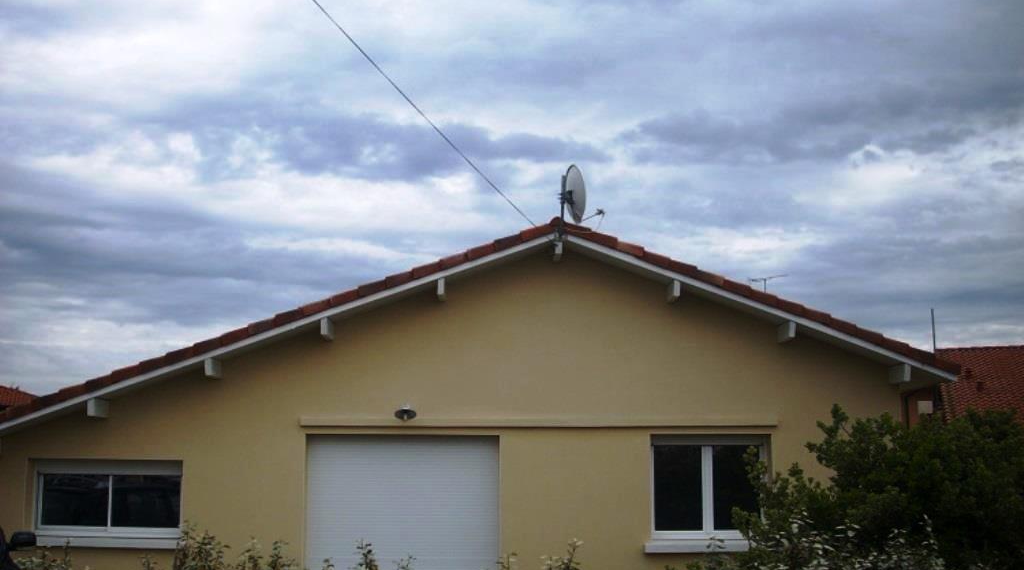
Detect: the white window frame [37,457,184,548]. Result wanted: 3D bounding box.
[{"bbox_3d":[-4.919,2.672,13.344,1.840,1.076,0.160,0,-9,0],"label":"white window frame"}]

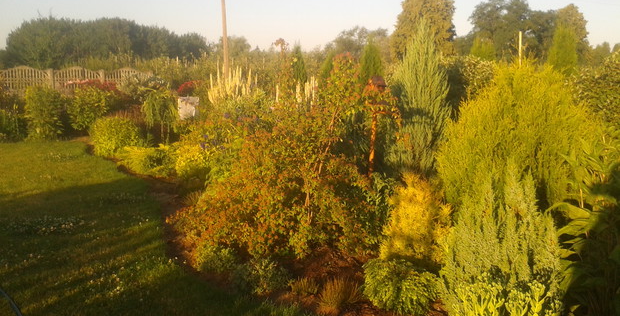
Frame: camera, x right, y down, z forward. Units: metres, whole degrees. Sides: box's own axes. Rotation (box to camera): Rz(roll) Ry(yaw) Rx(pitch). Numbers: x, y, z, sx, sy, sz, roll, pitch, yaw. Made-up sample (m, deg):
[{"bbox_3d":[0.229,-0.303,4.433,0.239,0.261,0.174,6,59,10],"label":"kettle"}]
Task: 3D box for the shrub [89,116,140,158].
[{"bbox_3d":[-3.673,-0.431,9.770,0.890,0.680,0.850,-1,10,0],"label":"shrub"}]

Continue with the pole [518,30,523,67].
[{"bbox_3d":[3.963,-1.348,9.918,0.050,2.130,0.050,4,11,21],"label":"pole"}]

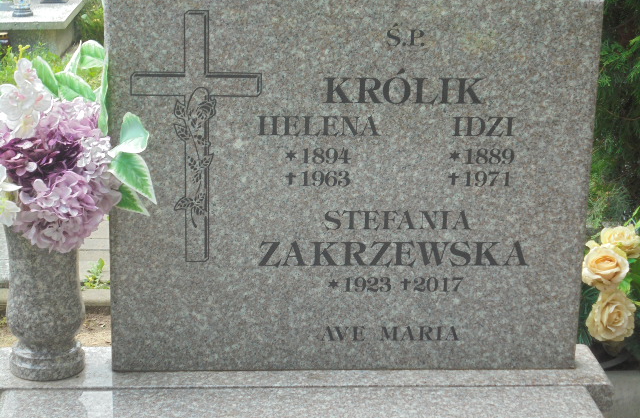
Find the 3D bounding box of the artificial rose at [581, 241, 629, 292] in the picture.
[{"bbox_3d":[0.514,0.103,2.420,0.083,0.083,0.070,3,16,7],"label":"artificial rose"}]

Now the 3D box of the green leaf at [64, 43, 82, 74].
[{"bbox_3d":[-0.385,-0.230,2.100,0.025,0.060,0.030,24,9,18],"label":"green leaf"}]

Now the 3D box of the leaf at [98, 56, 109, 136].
[{"bbox_3d":[-0.335,-0.176,2.090,0.018,0.125,0.040,1,16,0],"label":"leaf"}]

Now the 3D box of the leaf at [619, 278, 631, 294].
[{"bbox_3d":[0.553,0.137,2.450,0.030,0.040,0.025,1,16,0],"label":"leaf"}]

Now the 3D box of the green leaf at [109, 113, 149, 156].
[{"bbox_3d":[-0.295,-0.115,2.080,0.060,0.065,0.040,-1,16,-6],"label":"green leaf"}]

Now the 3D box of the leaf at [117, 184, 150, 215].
[{"bbox_3d":[-0.296,-0.018,2.110,0.070,0.045,0.025,39,-13,-6],"label":"leaf"}]

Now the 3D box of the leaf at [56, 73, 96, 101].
[{"bbox_3d":[-0.379,-0.189,2.100,0.078,0.042,0.030,36,-13,-6],"label":"leaf"}]

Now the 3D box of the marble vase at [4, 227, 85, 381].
[{"bbox_3d":[-0.441,0.138,2.167,0.126,0.250,0.126,1,16,0],"label":"marble vase"}]

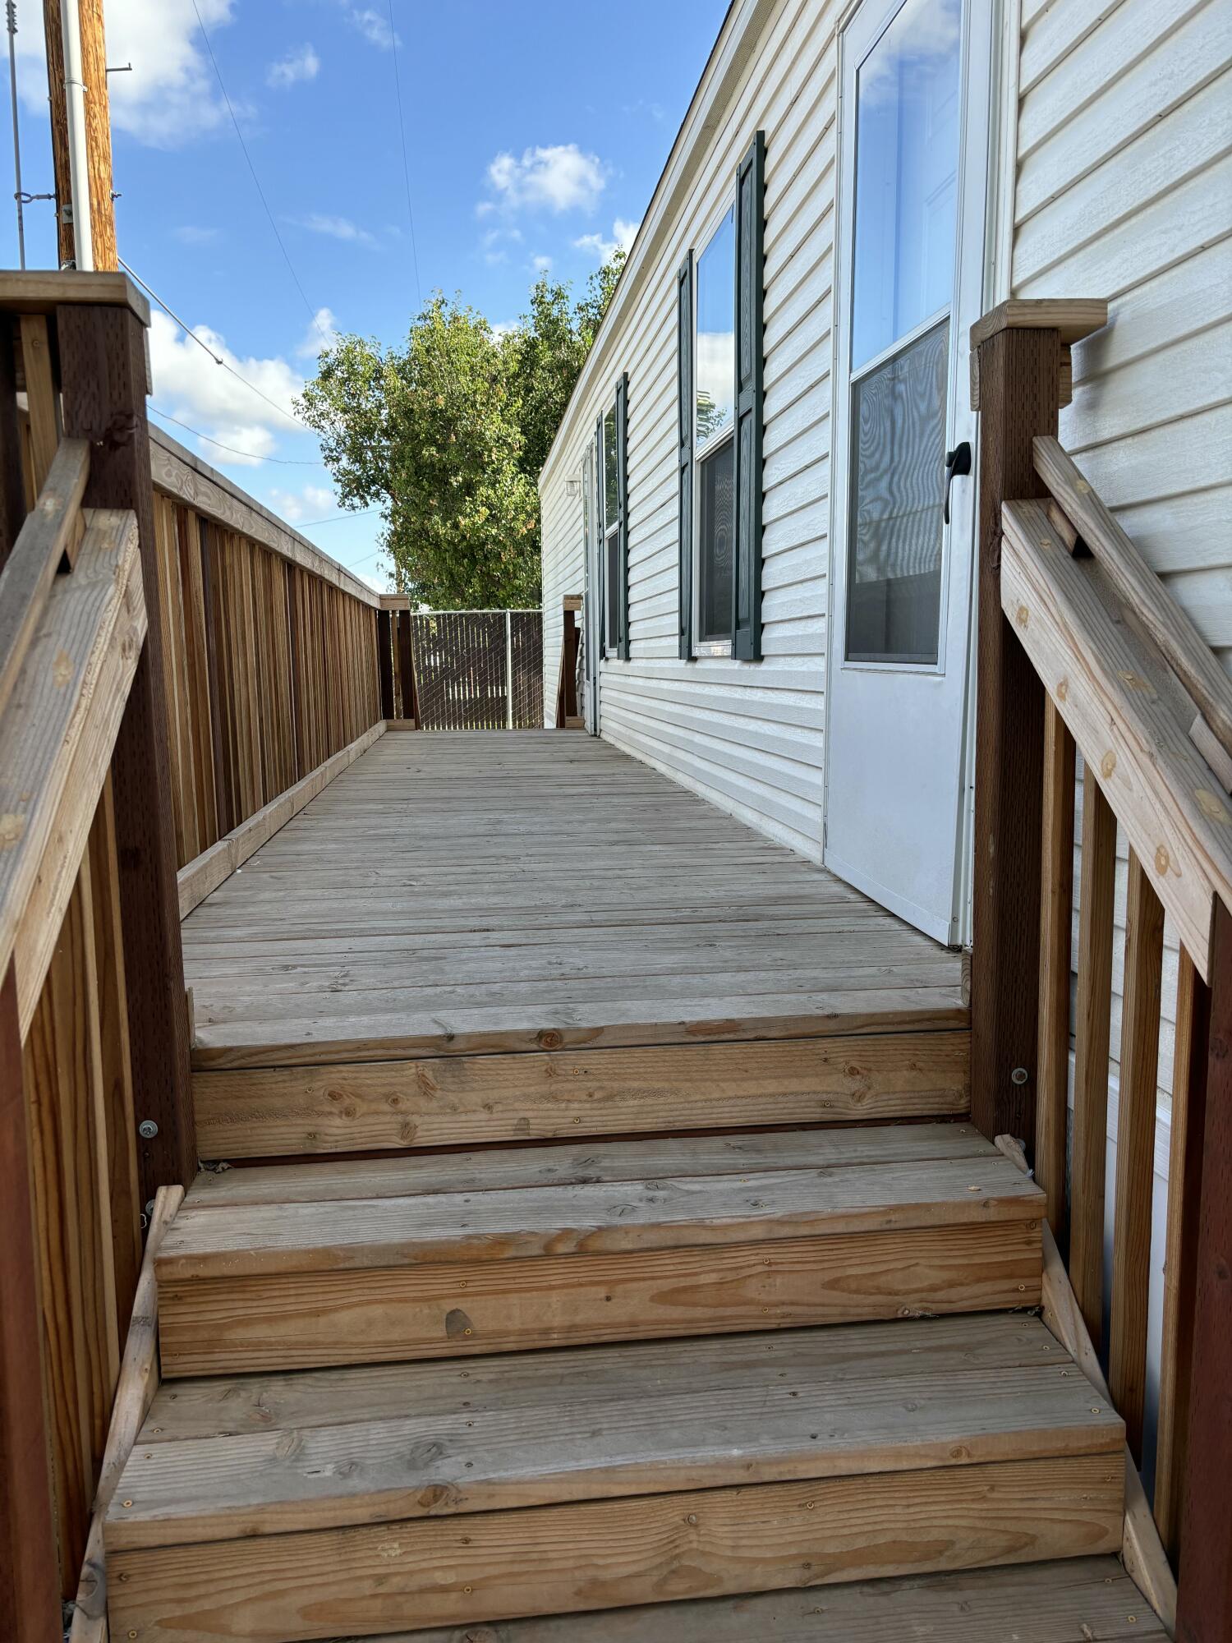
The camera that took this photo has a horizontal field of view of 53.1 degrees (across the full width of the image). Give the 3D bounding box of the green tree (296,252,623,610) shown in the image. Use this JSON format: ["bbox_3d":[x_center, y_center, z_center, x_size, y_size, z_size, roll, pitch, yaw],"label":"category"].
[{"bbox_3d":[-2.278,-5.095,19.375,5.262,7.700,5.200,-2,8,-7],"label":"green tree"}]

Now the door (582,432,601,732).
[{"bbox_3d":[-0.182,-1.669,9.057,0.070,2.050,0.960,-2,8,-7],"label":"door"}]

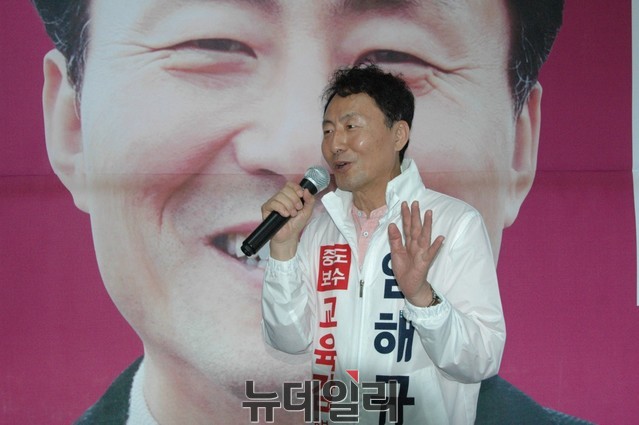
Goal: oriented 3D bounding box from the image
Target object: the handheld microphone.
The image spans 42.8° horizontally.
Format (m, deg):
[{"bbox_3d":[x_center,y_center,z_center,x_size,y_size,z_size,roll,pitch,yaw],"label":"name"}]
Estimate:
[{"bbox_3d":[-0.067,-0.004,1.605,0.052,0.237,0.052,44,-12,0],"label":"handheld microphone"}]

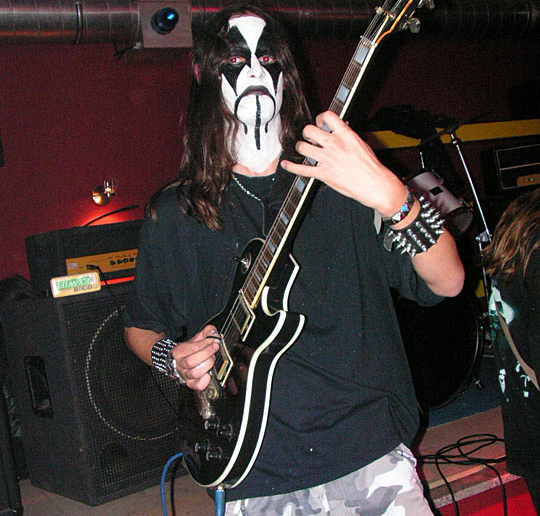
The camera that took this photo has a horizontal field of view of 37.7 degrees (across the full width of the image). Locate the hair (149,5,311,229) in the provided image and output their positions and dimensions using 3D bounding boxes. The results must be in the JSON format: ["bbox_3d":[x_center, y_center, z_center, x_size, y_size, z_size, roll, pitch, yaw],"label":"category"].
[{"bbox_3d":[-0.094,-0.275,1.560,0.325,0.420,0.270,-9,2,-6],"label":"hair"}]

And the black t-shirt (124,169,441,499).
[{"bbox_3d":[0.029,0.139,1.560,0.600,0.650,0.340,-11,2,-4],"label":"black t-shirt"}]

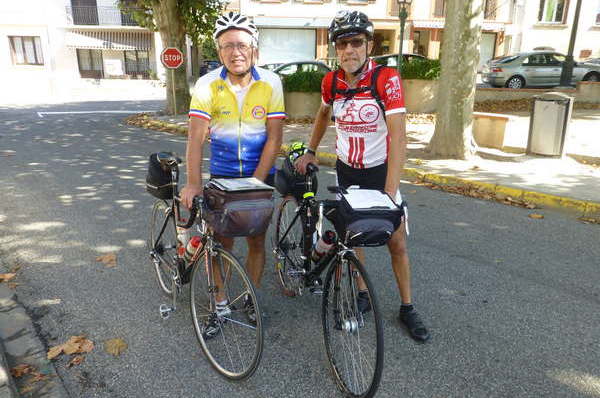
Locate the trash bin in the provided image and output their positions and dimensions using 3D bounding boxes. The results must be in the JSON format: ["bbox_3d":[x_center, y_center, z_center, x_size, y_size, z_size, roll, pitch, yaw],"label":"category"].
[{"bbox_3d":[4.104,-1.225,6.957,0.580,0.967,0.420,6,17,20],"label":"trash bin"}]

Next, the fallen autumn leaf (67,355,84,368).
[{"bbox_3d":[-1.199,0.860,2.223,0.060,0.030,0.100,9,19,29],"label":"fallen autumn leaf"}]

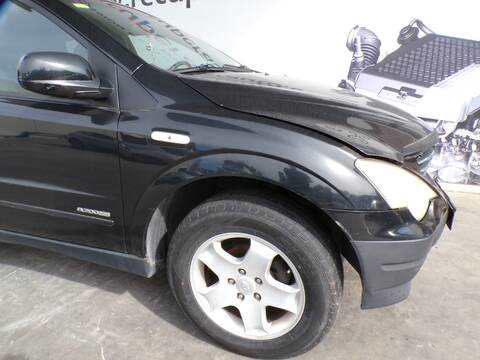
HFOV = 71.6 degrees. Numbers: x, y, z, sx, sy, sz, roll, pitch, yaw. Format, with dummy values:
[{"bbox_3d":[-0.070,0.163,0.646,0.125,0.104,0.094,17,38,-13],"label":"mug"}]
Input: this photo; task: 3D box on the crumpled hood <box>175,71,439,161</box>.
[{"bbox_3d":[0.485,-0.442,1.889,1.140,0.300,1.500,6,19,16],"label":"crumpled hood"}]

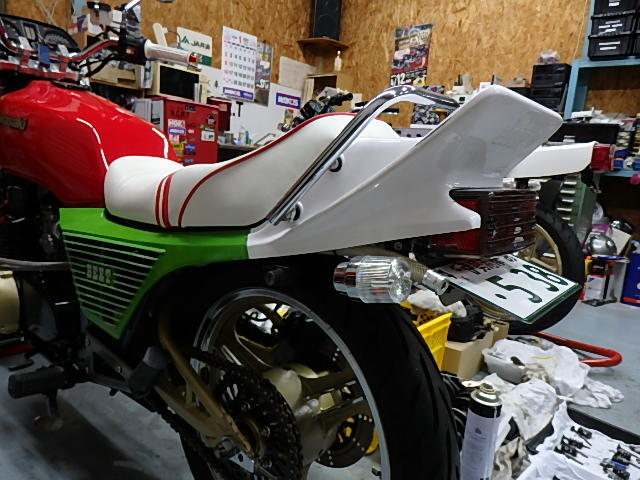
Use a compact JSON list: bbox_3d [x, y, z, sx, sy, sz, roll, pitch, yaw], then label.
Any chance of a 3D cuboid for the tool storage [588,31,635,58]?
[{"bbox_3d":[2.080,-1.341,3.298,0.250,0.156,0.340,12,12,38],"label":"tool storage"}]

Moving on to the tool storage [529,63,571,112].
[{"bbox_3d":[1.818,-1.162,3.639,0.226,0.350,0.300,12,12,38],"label":"tool storage"}]

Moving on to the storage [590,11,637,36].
[{"bbox_3d":[2.089,-1.477,3.275,0.250,0.156,0.340,12,12,38],"label":"storage"}]

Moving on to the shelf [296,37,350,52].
[{"bbox_3d":[0.045,-2.096,4.981,0.400,0.030,0.470,12,12,38],"label":"shelf"}]

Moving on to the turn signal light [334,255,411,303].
[{"bbox_3d":[0.056,0.043,0.498,0.077,0.050,0.050,-1,6,32],"label":"turn signal light"}]

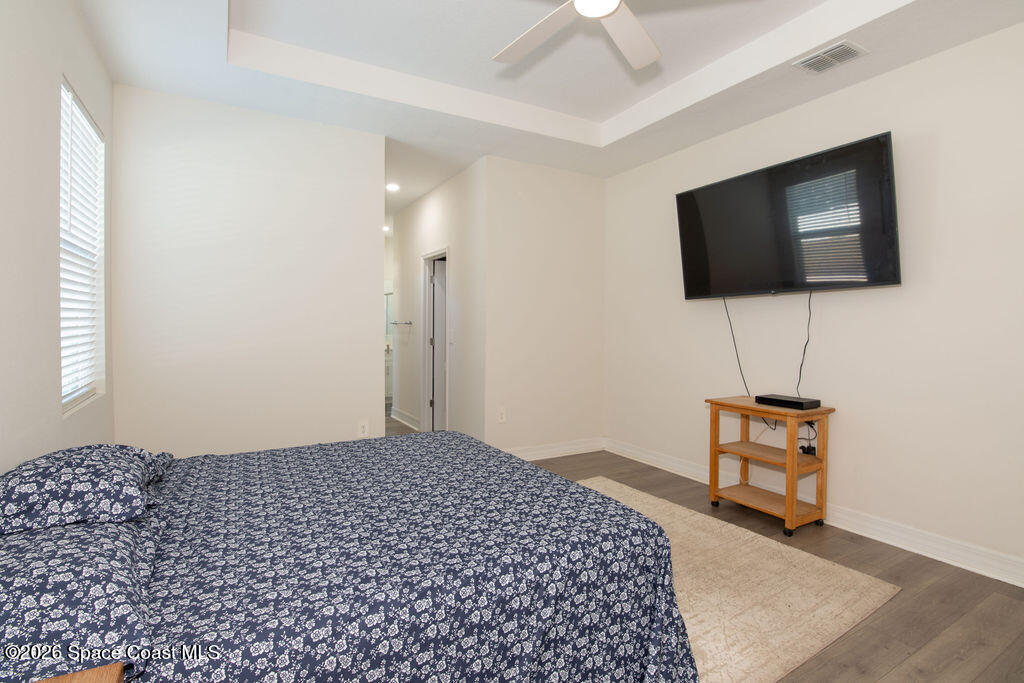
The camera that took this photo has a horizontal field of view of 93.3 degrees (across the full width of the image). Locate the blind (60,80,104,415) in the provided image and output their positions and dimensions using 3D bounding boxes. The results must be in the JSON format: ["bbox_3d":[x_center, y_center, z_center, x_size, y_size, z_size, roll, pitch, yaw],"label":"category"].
[{"bbox_3d":[-2.128,-0.437,2.356,0.060,1.425,0.820,-1,2,-30],"label":"blind"}]

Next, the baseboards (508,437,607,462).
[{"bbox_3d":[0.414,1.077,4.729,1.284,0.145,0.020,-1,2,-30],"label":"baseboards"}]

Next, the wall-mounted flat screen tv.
[{"bbox_3d":[1.773,-0.748,3.310,0.060,0.840,1.456,-12,8,-30],"label":"wall-mounted flat screen tv"}]

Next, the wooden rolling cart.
[{"bbox_3d":[1.736,0.815,3.305,0.404,0.773,0.669,-1,2,-29],"label":"wooden rolling cart"}]

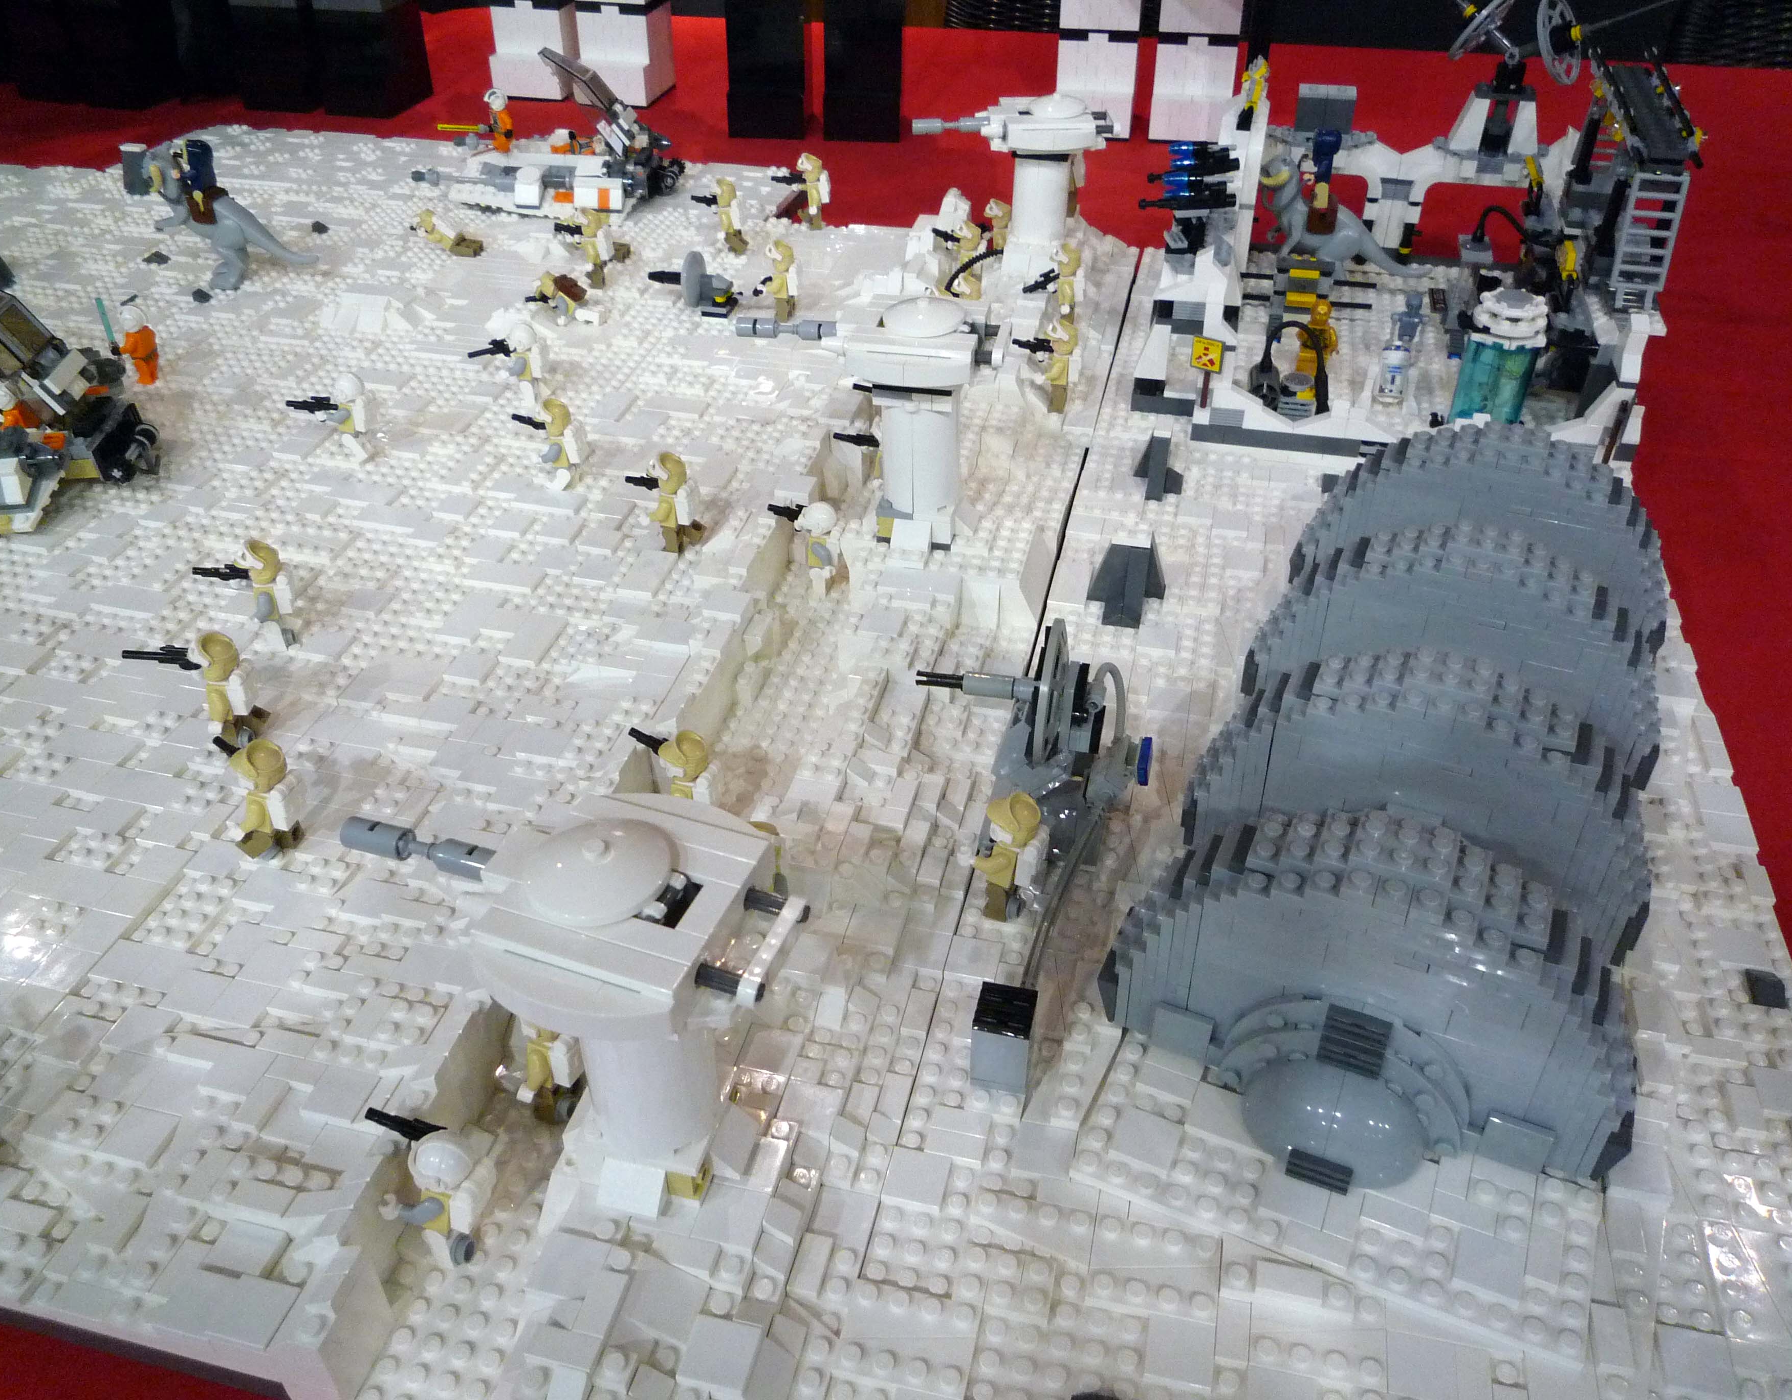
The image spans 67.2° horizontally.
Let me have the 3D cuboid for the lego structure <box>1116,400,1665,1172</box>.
[{"bbox_3d":[0.180,0.007,0.447,0.142,0.085,0.314,16,39,21],"label":"lego structure"}]

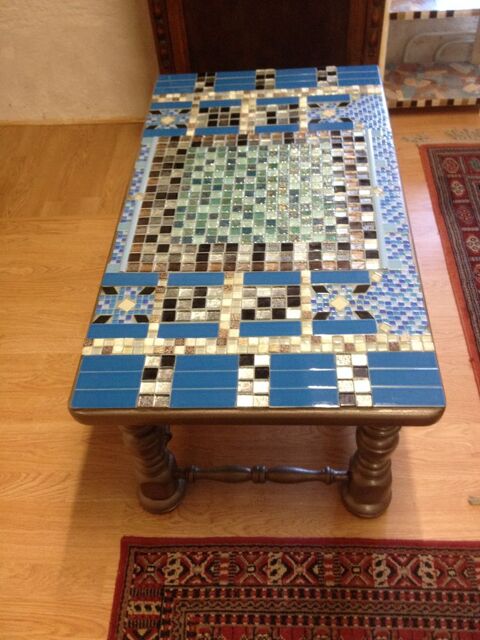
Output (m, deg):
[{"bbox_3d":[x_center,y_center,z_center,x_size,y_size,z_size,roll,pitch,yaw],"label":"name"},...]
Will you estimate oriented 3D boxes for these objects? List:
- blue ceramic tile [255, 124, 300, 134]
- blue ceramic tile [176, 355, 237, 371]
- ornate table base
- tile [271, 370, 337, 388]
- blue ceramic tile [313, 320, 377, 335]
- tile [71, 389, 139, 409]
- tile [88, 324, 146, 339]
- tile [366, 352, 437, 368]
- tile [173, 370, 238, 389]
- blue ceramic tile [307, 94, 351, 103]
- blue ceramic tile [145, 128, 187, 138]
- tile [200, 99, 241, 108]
[{"bbox_3d":[0.087,-0.434,1.484,0.100,0.008,0.032,-1,46,5],"label":"blue ceramic tile"},{"bbox_3d":[-0.052,0.069,1.020,0.100,0.008,0.032,-1,48,5],"label":"blue ceramic tile"},{"bbox_3d":[0.053,-0.097,1.453,0.492,0.371,0.969,-1,47,5],"label":"ornate table base"},{"bbox_3d":[0.095,0.092,0.965,0.099,0.008,0.032,-1,47,5],"label":"tile"},{"bbox_3d":[0.169,0.014,1.048,0.100,0.008,0.031,-1,48,5],"label":"blue ceramic tile"},{"bbox_3d":[-0.203,0.122,0.980,0.100,0.008,0.032,-1,46,5],"label":"tile"},{"bbox_3d":[-0.202,0.021,1.078,0.100,0.008,0.032,-1,48,5],"label":"tile"},{"bbox_3d":[0.249,0.064,0.996,0.101,0.008,0.032,-1,48,5],"label":"tile"},{"bbox_3d":[-0.051,0.094,0.977,0.099,0.008,0.032,-1,47,5],"label":"tile"},{"bbox_3d":[0.215,-0.531,1.564,0.100,0.008,0.032,-1,46,5],"label":"blue ceramic tile"},{"bbox_3d":[-0.168,-0.421,1.470,0.099,0.008,0.032,-1,47,5],"label":"blue ceramic tile"},{"bbox_3d":[-0.046,-0.512,1.543,0.099,0.008,0.032,-1,47,5],"label":"tile"}]

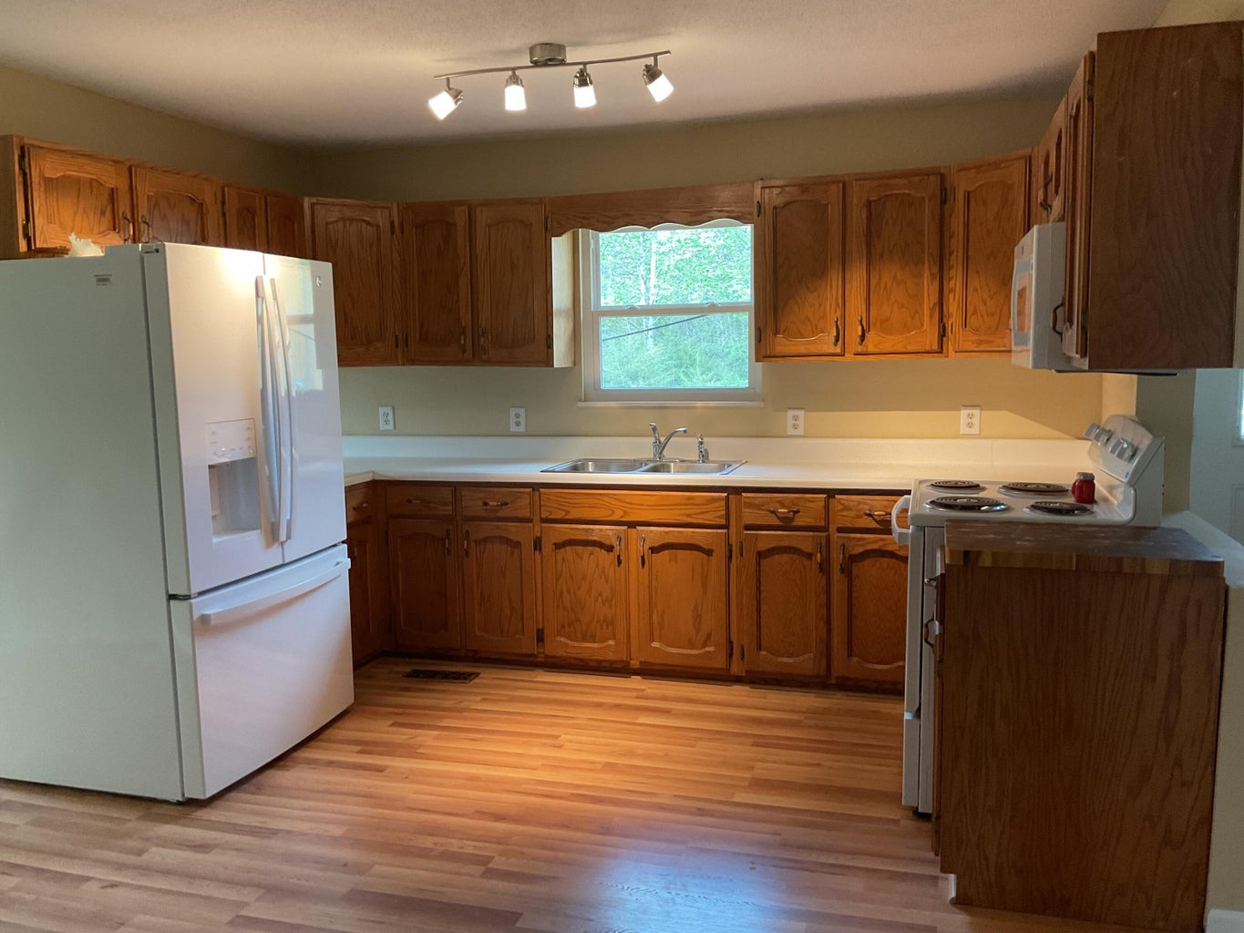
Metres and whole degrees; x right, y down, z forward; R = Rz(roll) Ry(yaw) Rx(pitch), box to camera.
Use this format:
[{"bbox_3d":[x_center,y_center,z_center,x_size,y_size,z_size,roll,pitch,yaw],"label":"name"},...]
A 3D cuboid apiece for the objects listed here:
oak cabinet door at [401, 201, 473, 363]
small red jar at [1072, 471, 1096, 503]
[{"bbox_3d":[-0.864,-0.857,4.921,0.337,0.713,0.028,1,7,17],"label":"oak cabinet door"},{"bbox_3d":[1.485,0.067,3.350,0.070,0.100,0.068,1,7,17],"label":"small red jar"}]

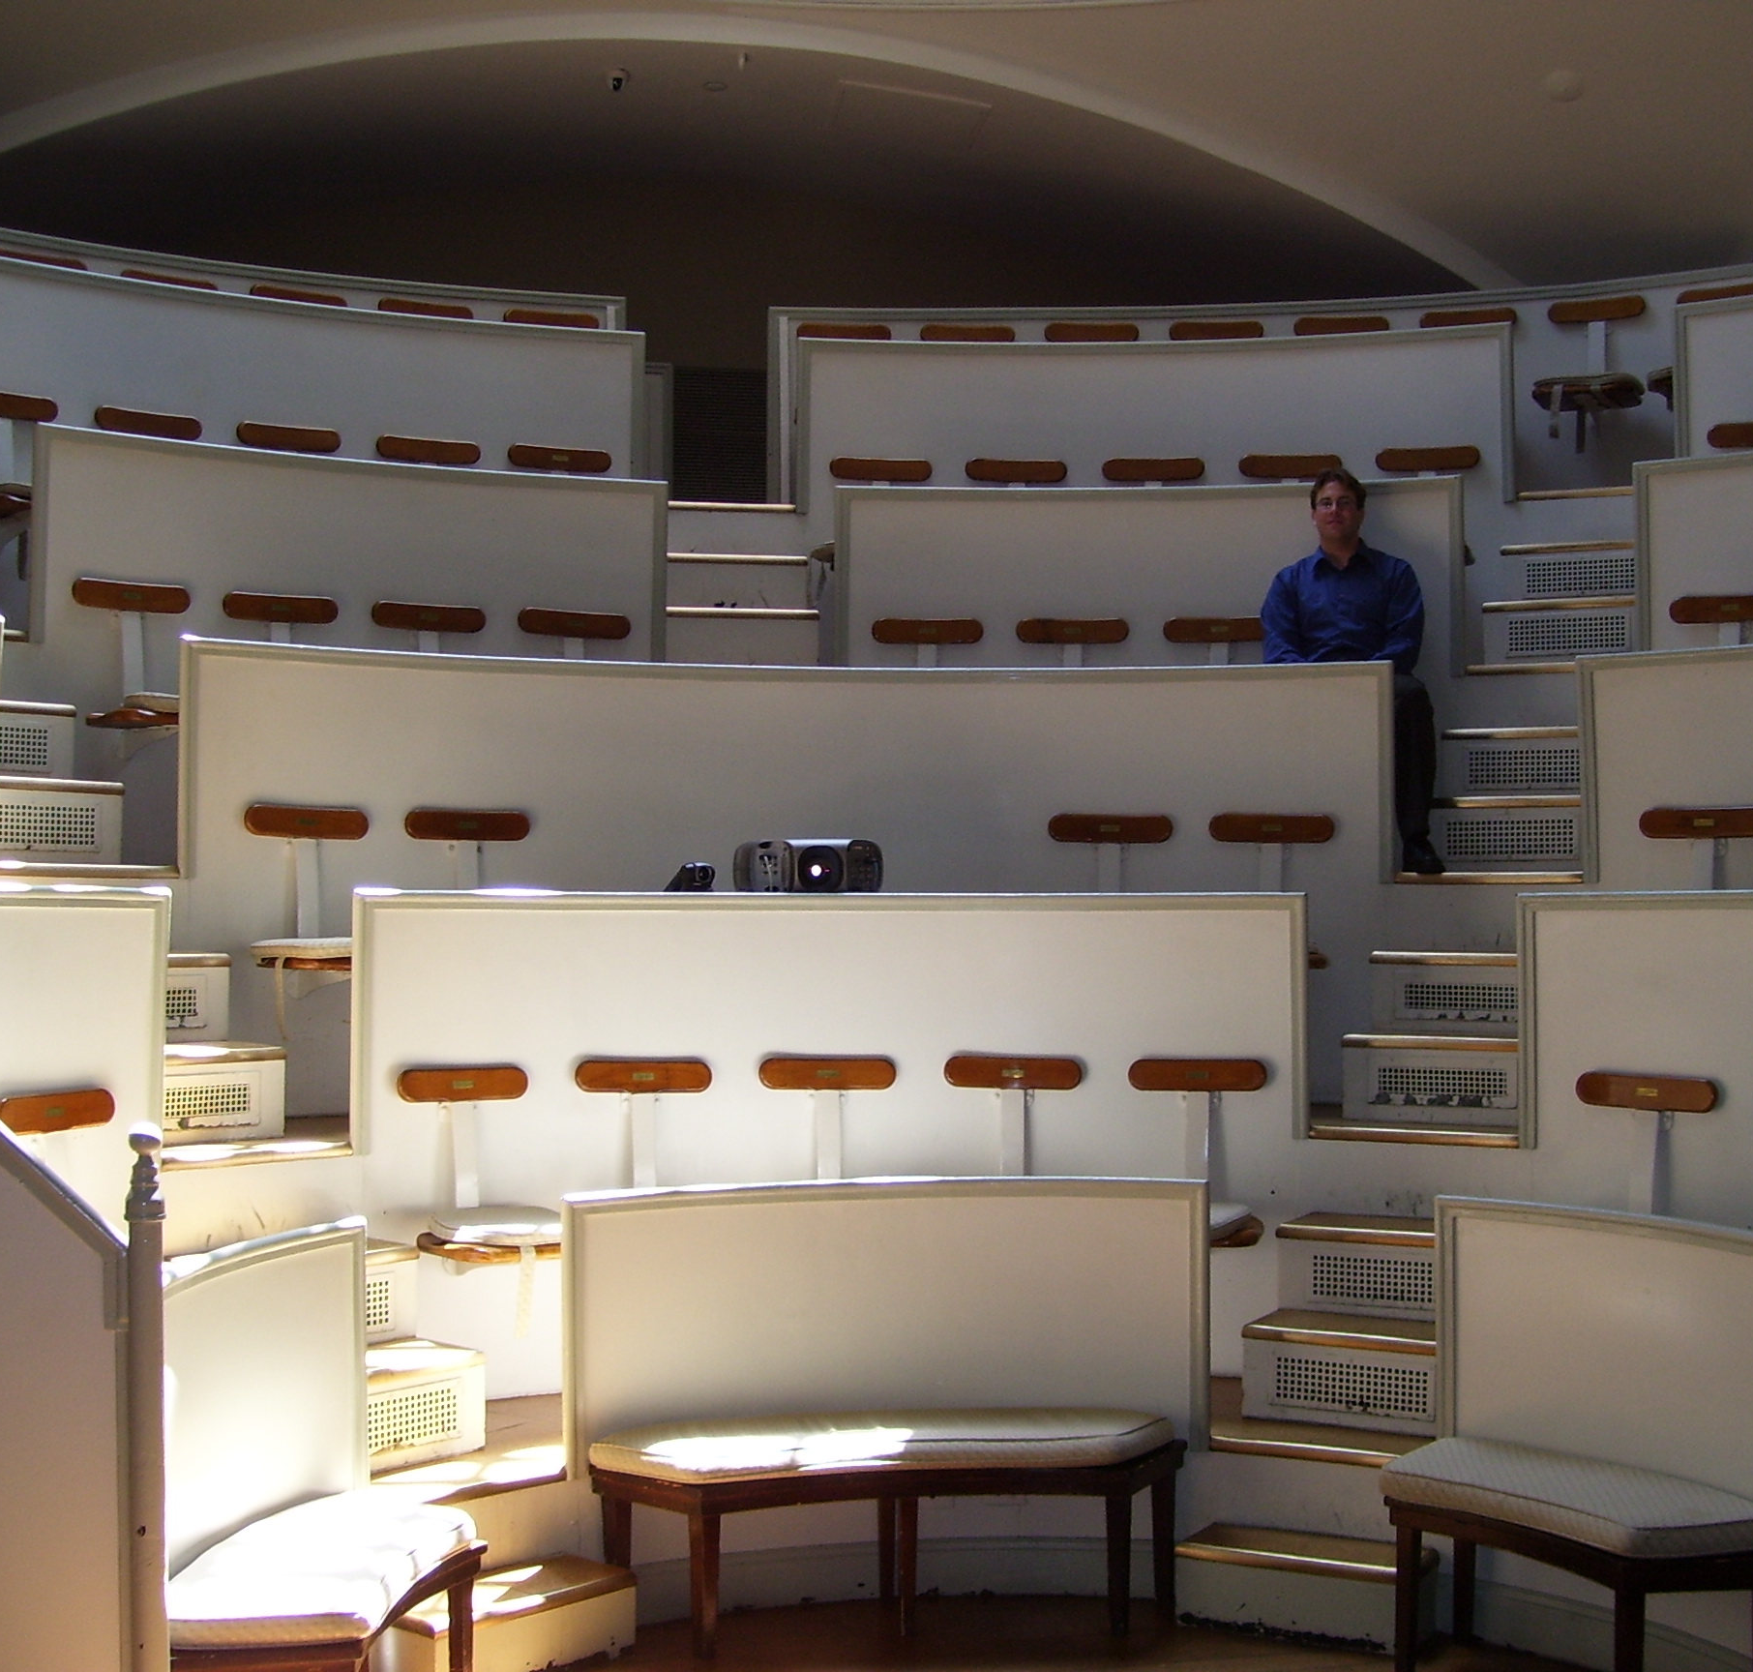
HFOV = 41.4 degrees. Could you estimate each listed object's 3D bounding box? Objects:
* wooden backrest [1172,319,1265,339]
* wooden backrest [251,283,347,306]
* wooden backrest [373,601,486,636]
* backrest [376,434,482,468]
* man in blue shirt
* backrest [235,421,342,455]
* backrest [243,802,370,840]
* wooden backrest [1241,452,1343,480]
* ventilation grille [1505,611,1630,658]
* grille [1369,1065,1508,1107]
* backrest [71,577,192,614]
[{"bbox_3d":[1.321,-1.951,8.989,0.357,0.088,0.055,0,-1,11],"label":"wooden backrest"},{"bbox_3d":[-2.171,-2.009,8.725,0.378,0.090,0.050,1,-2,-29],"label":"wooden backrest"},{"bbox_3d":[-1.429,-0.698,7.407,0.378,0.090,0.050,1,-2,-28],"label":"wooden backrest"},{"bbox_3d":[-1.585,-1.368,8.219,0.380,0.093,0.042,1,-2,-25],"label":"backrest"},{"bbox_3d":[1.486,-0.537,7.228,0.545,1.333,0.768,0,-2,10],"label":"man in blue shirt"},{"bbox_3d":[-1.943,-1.320,7.675,0.365,0.090,0.045,1,-10,-32],"label":"backrest"},{"bbox_3d":[-1.580,-0.038,6.433,0.380,0.093,0.042,1,-2,-39],"label":"backrest"},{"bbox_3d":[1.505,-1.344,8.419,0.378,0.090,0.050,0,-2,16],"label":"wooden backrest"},{"bbox_3d":[2.147,-0.626,7.200,0.380,0.130,0.015,-1,-3,25],"label":"ventilation grille"},{"bbox_3d":[1.495,0.660,6.122,0.365,0.112,0.020,-1,-2,26],"label":"grille"},{"bbox_3d":[-2.157,-0.694,6.716,0.357,0.088,0.055,1,-2,-40],"label":"backrest"}]

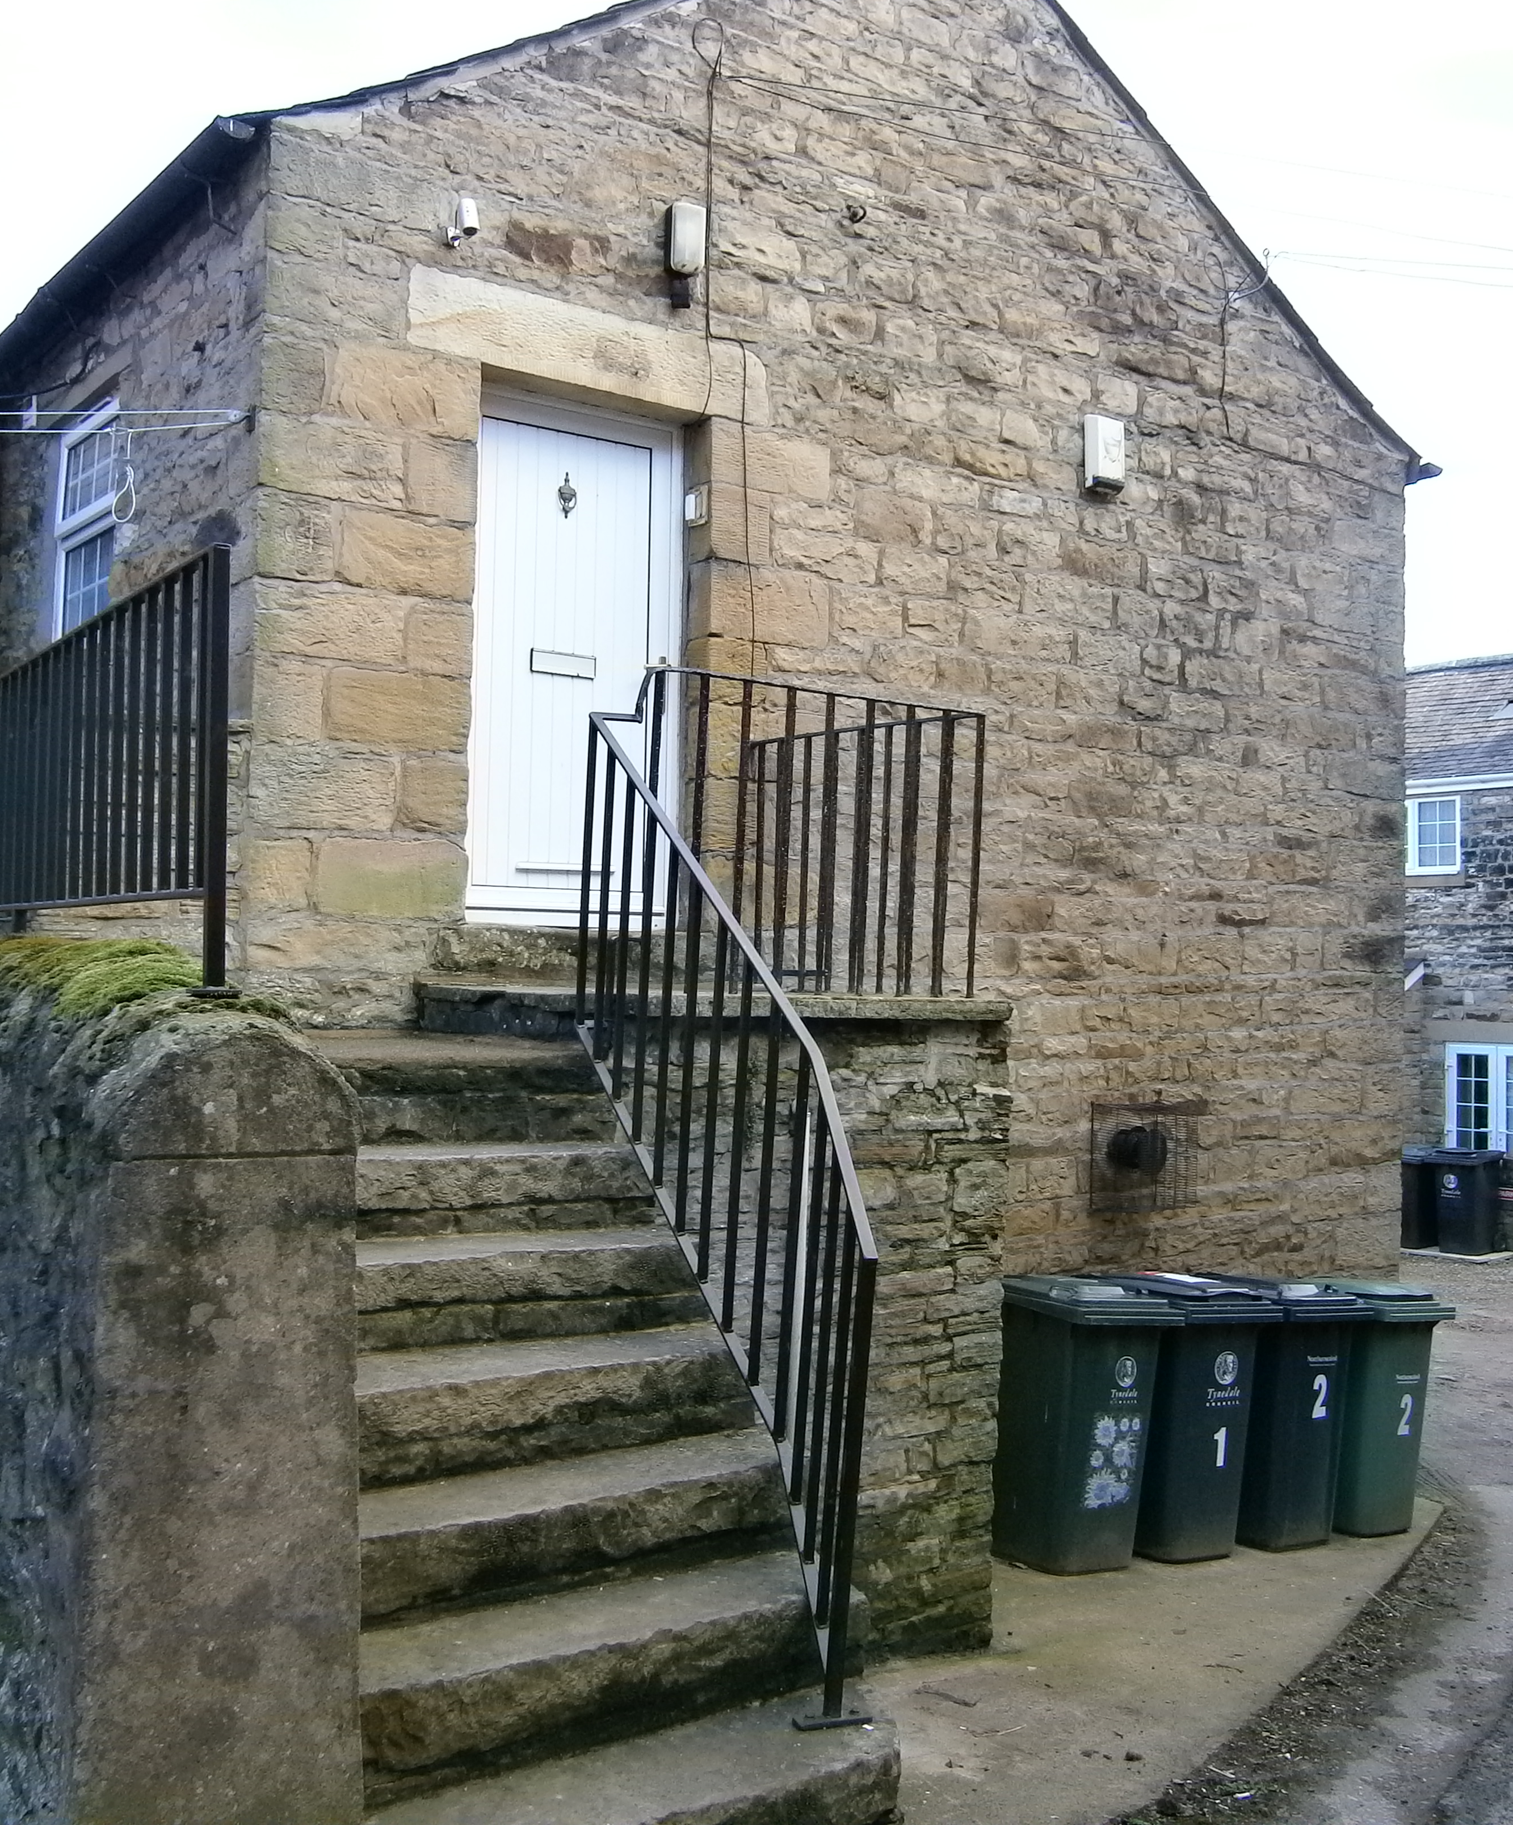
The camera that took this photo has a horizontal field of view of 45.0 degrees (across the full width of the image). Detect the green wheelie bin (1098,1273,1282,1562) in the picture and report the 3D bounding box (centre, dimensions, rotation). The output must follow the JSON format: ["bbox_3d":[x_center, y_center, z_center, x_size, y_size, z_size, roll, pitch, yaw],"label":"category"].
[{"bbox_3d":[1.652,2.053,7.543,0.580,1.060,0.730,9,-5,-36],"label":"green wheelie bin"}]

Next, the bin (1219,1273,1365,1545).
[{"bbox_3d":[2.157,2.130,7.911,0.580,1.060,0.730,9,-5,-36],"label":"bin"}]

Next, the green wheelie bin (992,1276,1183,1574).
[{"bbox_3d":[1.180,1.982,7.220,0.580,1.060,0.730,9,-5,-34],"label":"green wheelie bin"}]

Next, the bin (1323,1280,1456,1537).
[{"bbox_3d":[2.653,2.207,8.297,0.580,1.060,0.730,9,-5,-39],"label":"bin"}]

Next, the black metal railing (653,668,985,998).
[{"bbox_3d":[-0.172,-0.197,6.328,1.311,0.960,1.380,2,-3,-36],"label":"black metal railing"}]

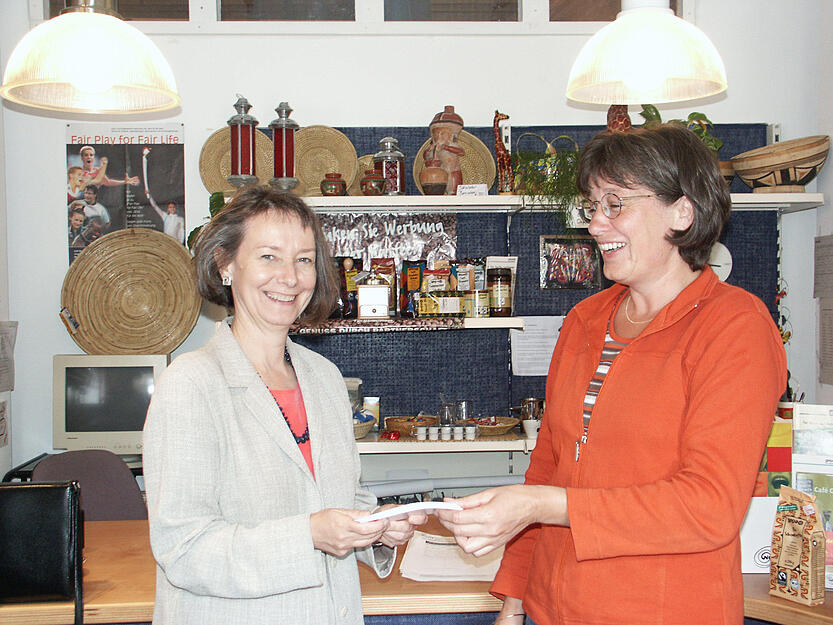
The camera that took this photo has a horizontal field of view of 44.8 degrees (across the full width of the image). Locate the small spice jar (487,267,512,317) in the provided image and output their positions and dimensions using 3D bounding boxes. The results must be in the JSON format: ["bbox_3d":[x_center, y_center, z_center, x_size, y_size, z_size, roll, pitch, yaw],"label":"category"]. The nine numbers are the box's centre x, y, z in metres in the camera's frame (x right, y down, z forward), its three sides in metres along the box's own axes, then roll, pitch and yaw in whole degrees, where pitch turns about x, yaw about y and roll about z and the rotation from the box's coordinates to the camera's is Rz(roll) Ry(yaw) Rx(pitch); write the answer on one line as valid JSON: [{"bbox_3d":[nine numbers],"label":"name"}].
[{"bbox_3d":[0.289,-0.069,3.500,0.084,0.167,0.084,-1,1,0],"label":"small spice jar"}]

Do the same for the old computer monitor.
[{"bbox_3d":[-0.985,0.318,3.400,0.362,0.365,0.380,-1,1,-5],"label":"old computer monitor"}]

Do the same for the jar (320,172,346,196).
[{"bbox_3d":[-0.283,-0.435,3.470,0.089,0.085,0.089,-1,1,-3],"label":"jar"}]

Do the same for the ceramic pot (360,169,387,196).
[{"bbox_3d":[-0.147,-0.441,3.460,0.089,0.097,0.089,-1,1,0],"label":"ceramic pot"}]

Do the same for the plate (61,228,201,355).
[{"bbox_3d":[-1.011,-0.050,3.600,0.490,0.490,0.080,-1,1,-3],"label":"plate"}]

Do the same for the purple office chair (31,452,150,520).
[{"bbox_3d":[-0.925,0.890,2.900,0.570,0.950,0.580,-1,1,-19],"label":"purple office chair"}]

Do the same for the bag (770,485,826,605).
[{"bbox_3d":[0.680,0.412,1.800,0.051,0.193,0.082,-1,1,-36],"label":"bag"}]

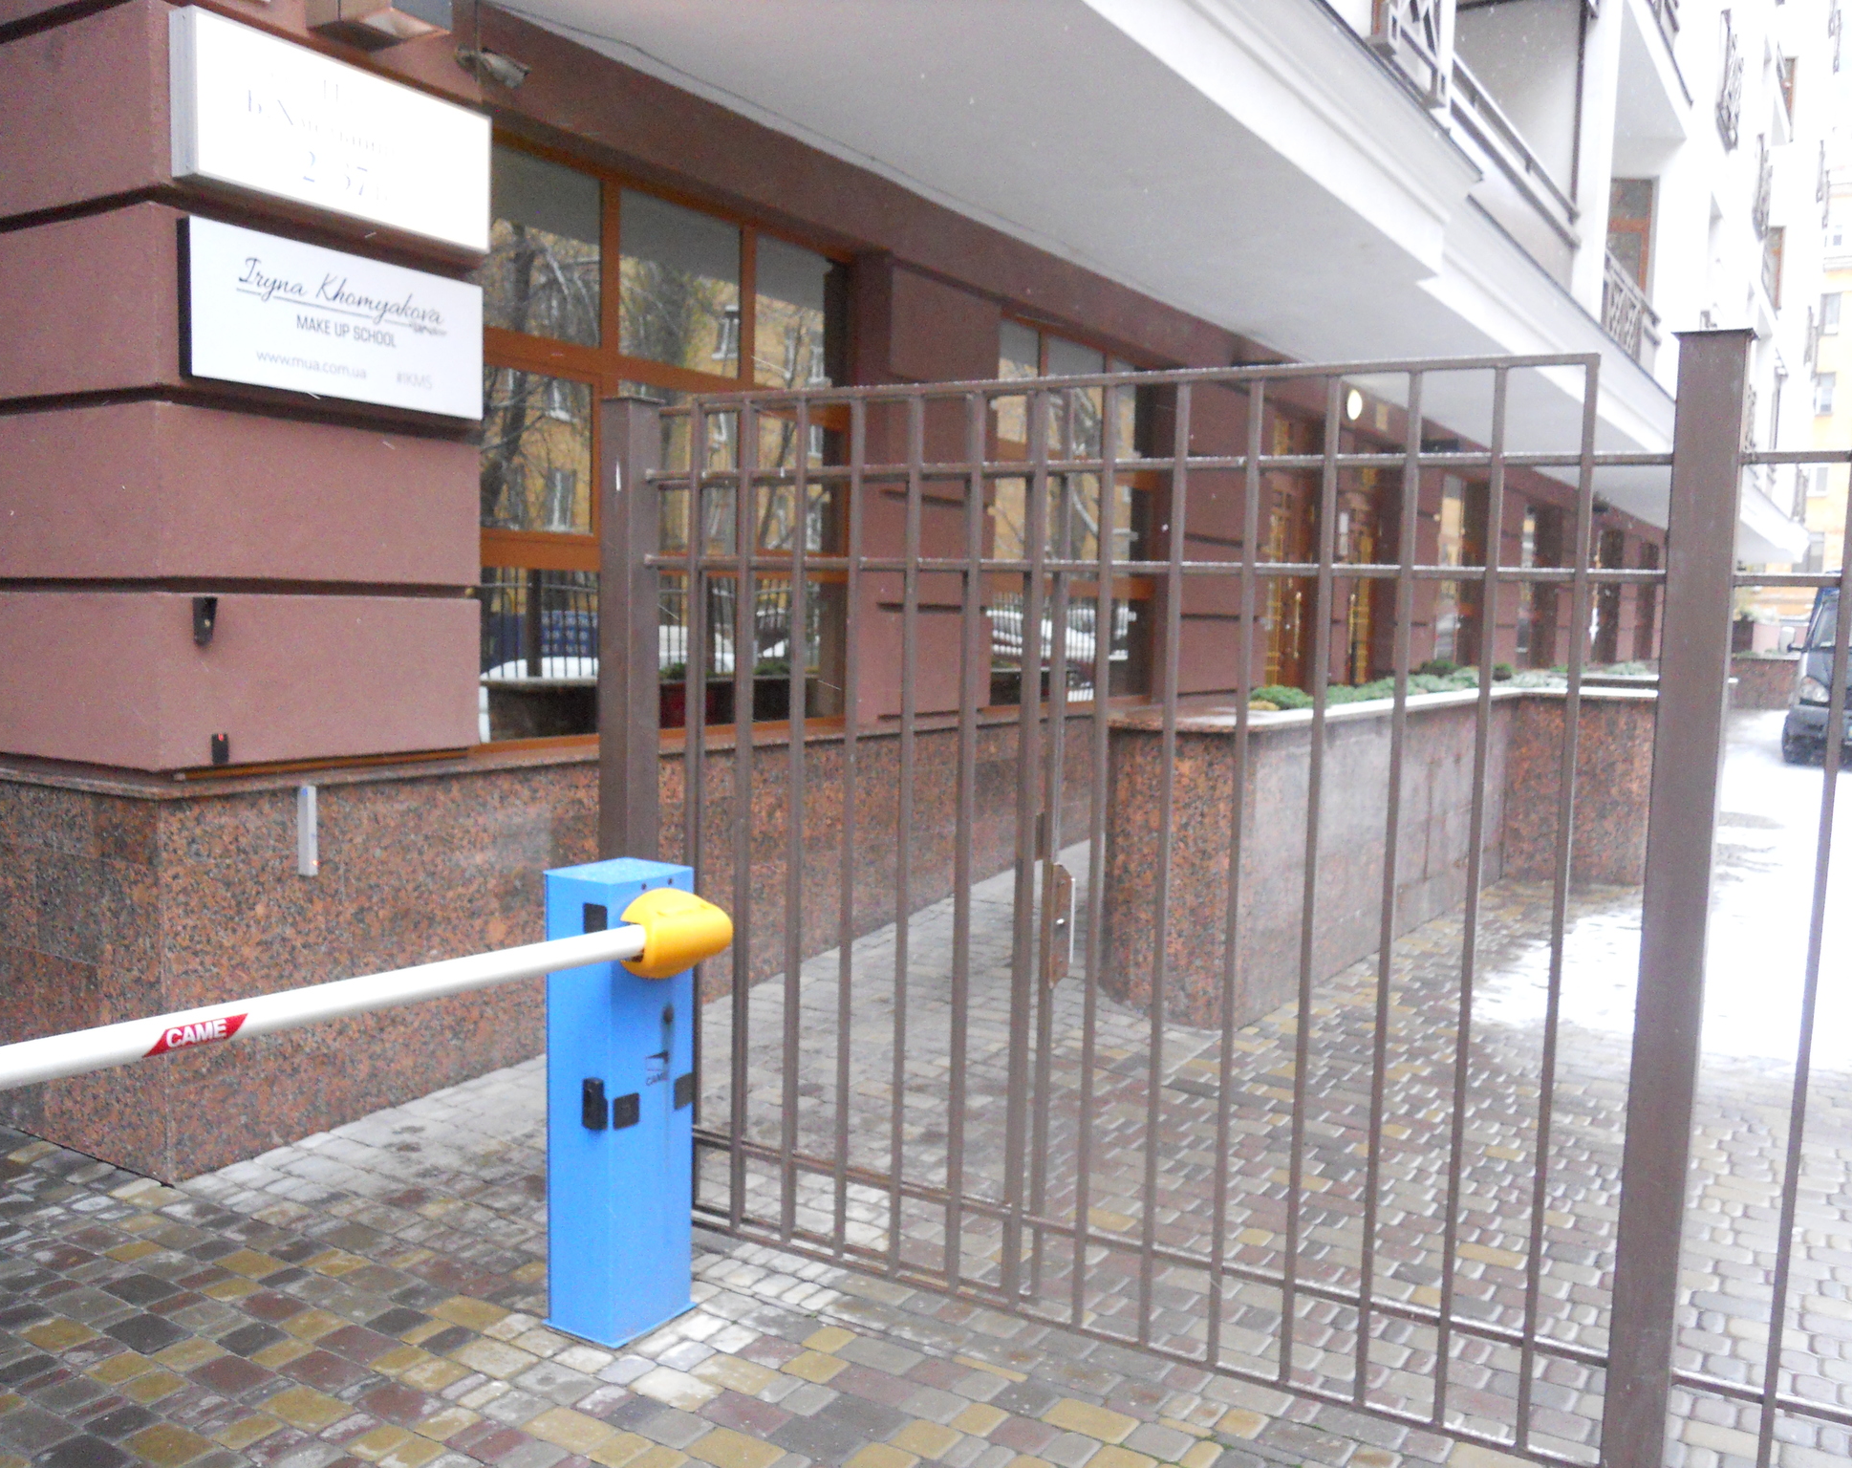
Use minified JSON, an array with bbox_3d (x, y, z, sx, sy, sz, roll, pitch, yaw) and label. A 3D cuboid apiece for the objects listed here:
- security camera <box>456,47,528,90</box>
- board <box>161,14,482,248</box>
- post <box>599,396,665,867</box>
[{"bbox_3d":[-1.352,-2.085,4.955,0.205,0.080,0.115,12,-2,-37],"label":"security camera"},{"bbox_3d":[-1.662,-1.685,4.526,0.110,0.412,1.010,4,6,31],"label":"board"},{"bbox_3d":[-0.768,0.210,4.104,0.108,2.110,0.108,4,6,31],"label":"post"}]

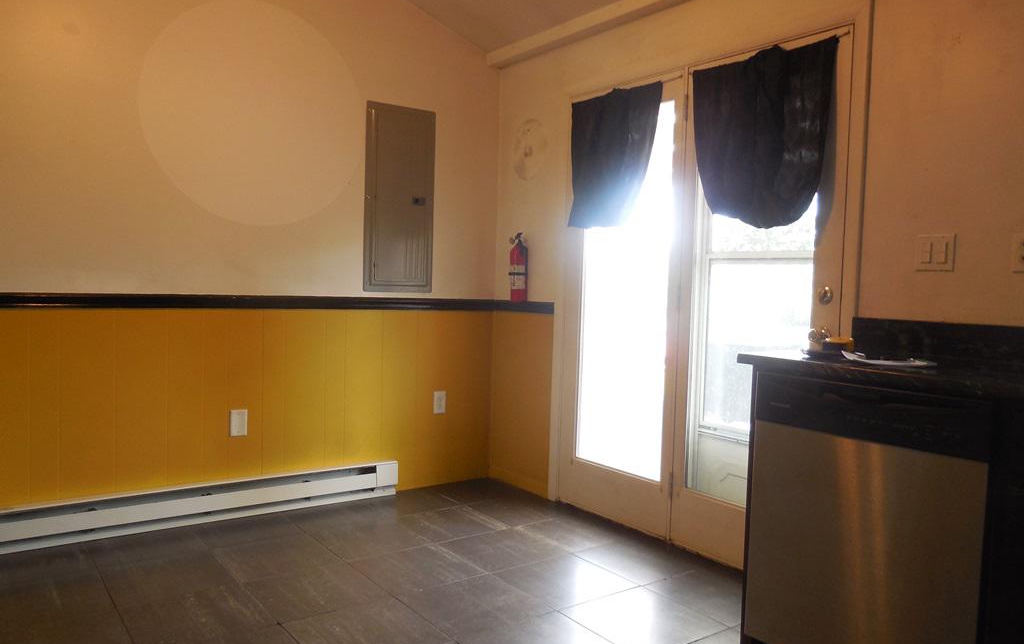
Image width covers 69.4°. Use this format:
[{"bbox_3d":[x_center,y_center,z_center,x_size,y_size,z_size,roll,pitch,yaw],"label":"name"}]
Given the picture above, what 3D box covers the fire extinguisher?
[{"bbox_3d":[0.032,-0.291,3.960,0.105,0.376,0.088,0,3,-37],"label":"fire extinguisher"}]

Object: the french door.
[{"bbox_3d":[0.728,-0.066,3.210,0.080,2.060,1.540,0,3,-37],"label":"french door"}]

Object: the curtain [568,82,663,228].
[{"bbox_3d":[0.467,-0.764,3.462,0.070,0.635,0.598,0,3,-37],"label":"curtain"}]

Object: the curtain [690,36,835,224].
[{"bbox_3d":[0.933,-0.698,2.839,0.070,0.684,0.640,0,3,-37],"label":"curtain"}]

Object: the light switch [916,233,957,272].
[{"bbox_3d":[1.323,-0.217,2.321,0.016,0.114,0.116,0,3,-37],"label":"light switch"}]

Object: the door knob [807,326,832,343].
[{"bbox_3d":[1.099,0.048,2.624,0.073,0.060,0.060,0,3,-37],"label":"door knob"}]

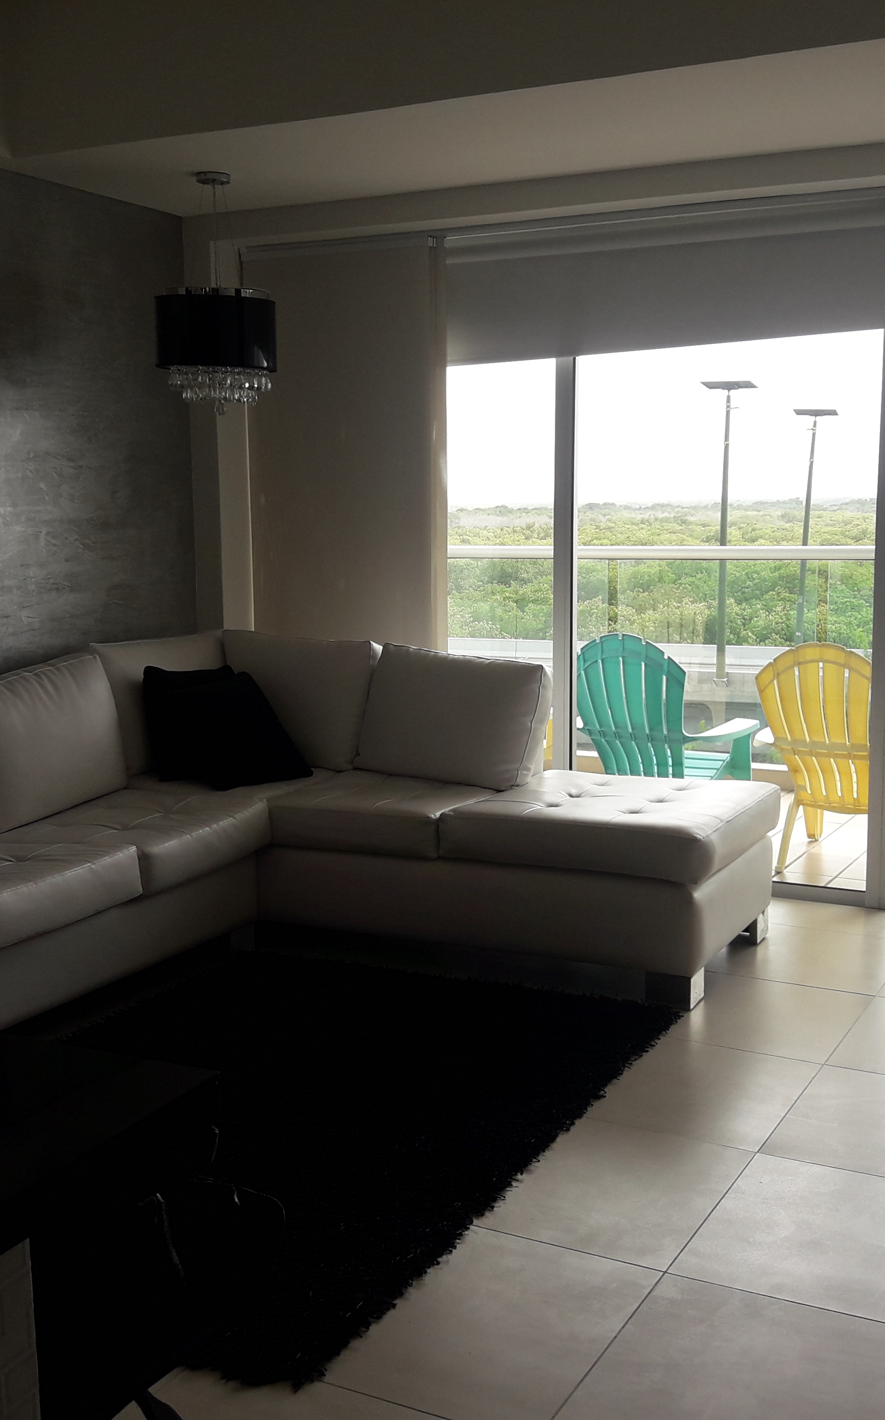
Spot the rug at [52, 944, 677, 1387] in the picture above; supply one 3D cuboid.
[{"bbox_3d":[-0.426,0.925,3.688,1.430,0.045,1.970,4,9,28],"label":"rug"}]

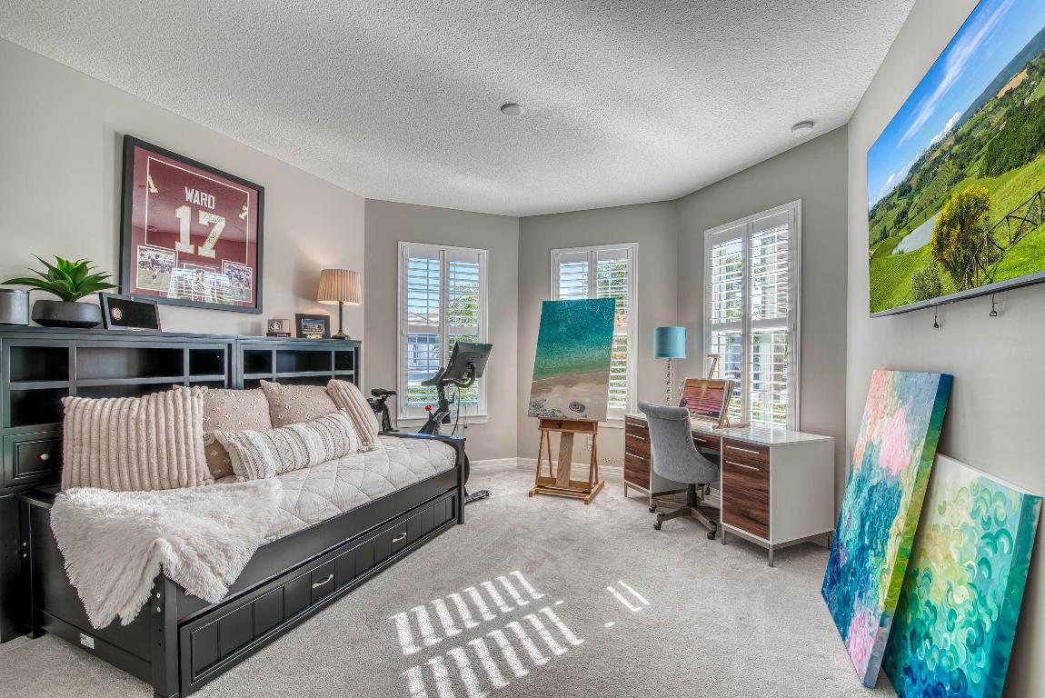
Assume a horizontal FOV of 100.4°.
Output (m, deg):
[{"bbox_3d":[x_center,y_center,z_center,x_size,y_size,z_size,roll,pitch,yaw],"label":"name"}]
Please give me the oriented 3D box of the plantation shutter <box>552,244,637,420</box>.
[{"bbox_3d":[0.753,-0.194,4.680,0.940,1.850,0.080,0,0,20],"label":"plantation shutter"}]

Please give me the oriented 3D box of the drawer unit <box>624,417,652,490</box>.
[{"bbox_3d":[1.290,0.920,4.020,0.580,0.620,0.355,0,0,-24],"label":"drawer unit"}]

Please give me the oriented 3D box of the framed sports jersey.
[{"bbox_3d":[-2.126,-0.750,2.885,0.040,0.932,0.846,0,0,24],"label":"framed sports jersey"}]

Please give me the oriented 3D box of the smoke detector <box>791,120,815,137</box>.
[{"bbox_3d":[1.923,-1.515,2.985,0.140,0.045,0.140,0,0,24],"label":"smoke detector"}]

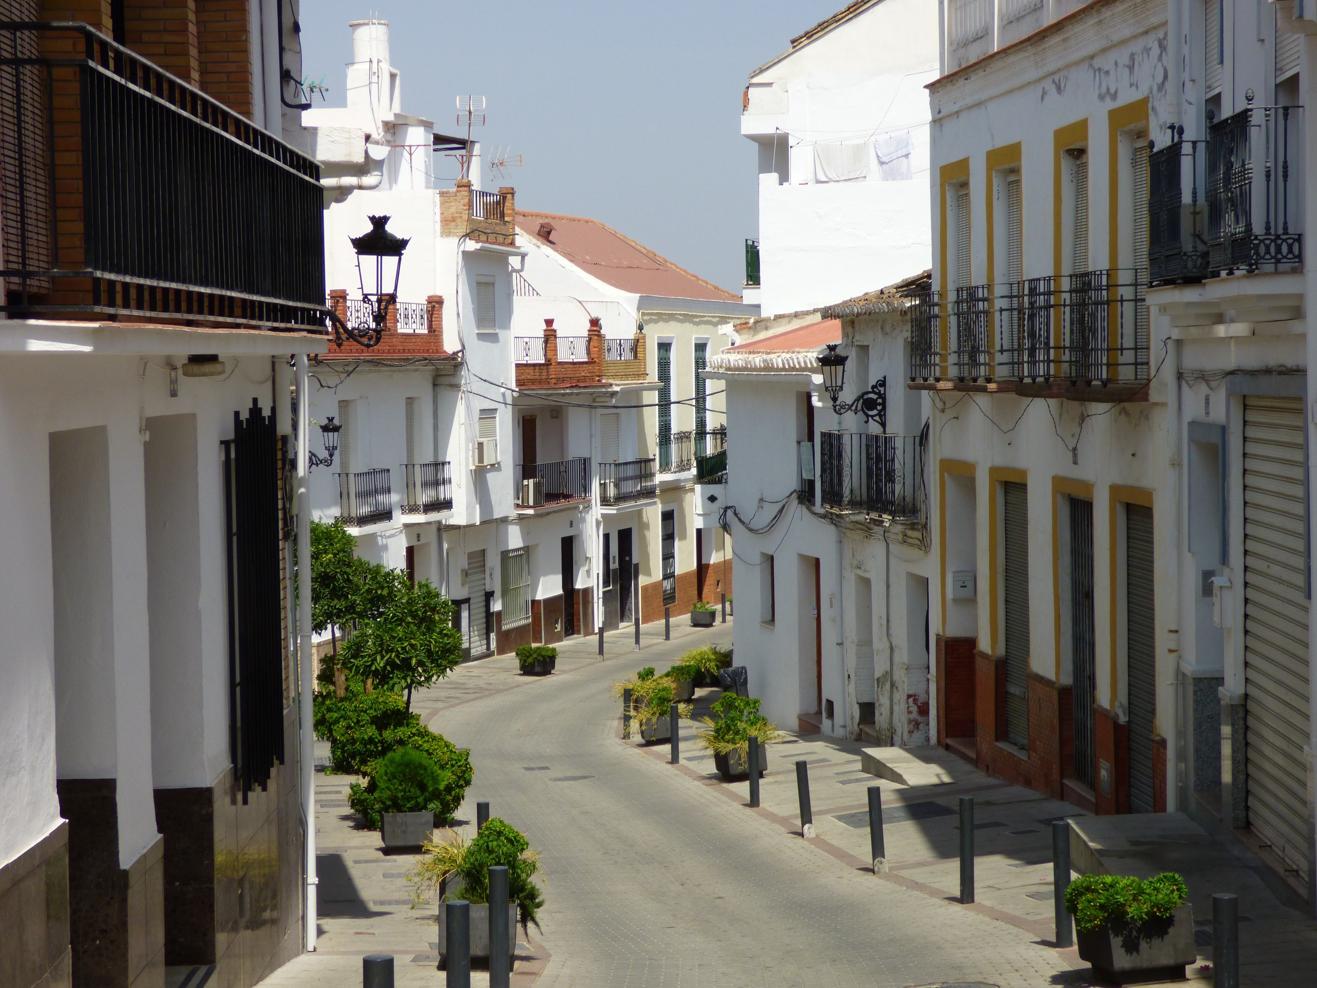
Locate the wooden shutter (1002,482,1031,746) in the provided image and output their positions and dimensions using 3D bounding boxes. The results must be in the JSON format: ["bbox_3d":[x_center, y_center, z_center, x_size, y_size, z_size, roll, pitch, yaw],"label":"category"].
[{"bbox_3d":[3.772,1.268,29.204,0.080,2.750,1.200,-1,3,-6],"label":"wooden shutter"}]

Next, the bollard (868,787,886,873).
[{"bbox_3d":[1.842,2.830,23.400,0.110,0.725,0.110,-3,3,-6],"label":"bollard"}]

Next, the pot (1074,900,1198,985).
[{"bbox_3d":[2.722,2.487,15.748,0.465,0.410,0.750,-3,-1,-6],"label":"pot"}]

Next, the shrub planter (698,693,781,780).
[{"bbox_3d":[0.980,2.939,33.691,0.900,0.970,0.900,-1,3,-9],"label":"shrub planter"}]

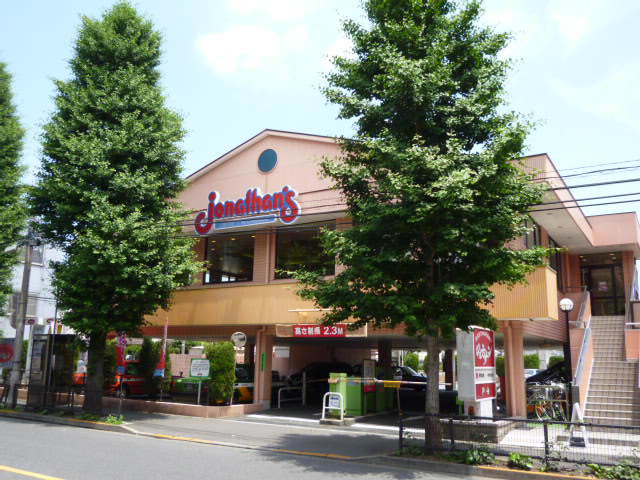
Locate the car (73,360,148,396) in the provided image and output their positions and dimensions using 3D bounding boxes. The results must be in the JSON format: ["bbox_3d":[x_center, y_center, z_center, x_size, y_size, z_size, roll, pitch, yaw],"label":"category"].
[{"bbox_3d":[-7.734,5.824,22.765,1.700,1.490,4.600,-6,-13,31],"label":"car"}]

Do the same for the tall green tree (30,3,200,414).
[{"bbox_3d":[-6.971,-1.584,18.103,5.500,14.300,5.400,0,-11,0],"label":"tall green tree"}]

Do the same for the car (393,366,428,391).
[{"bbox_3d":[3.827,6.728,25.979,4.600,1.430,1.700,-6,-14,29],"label":"car"}]

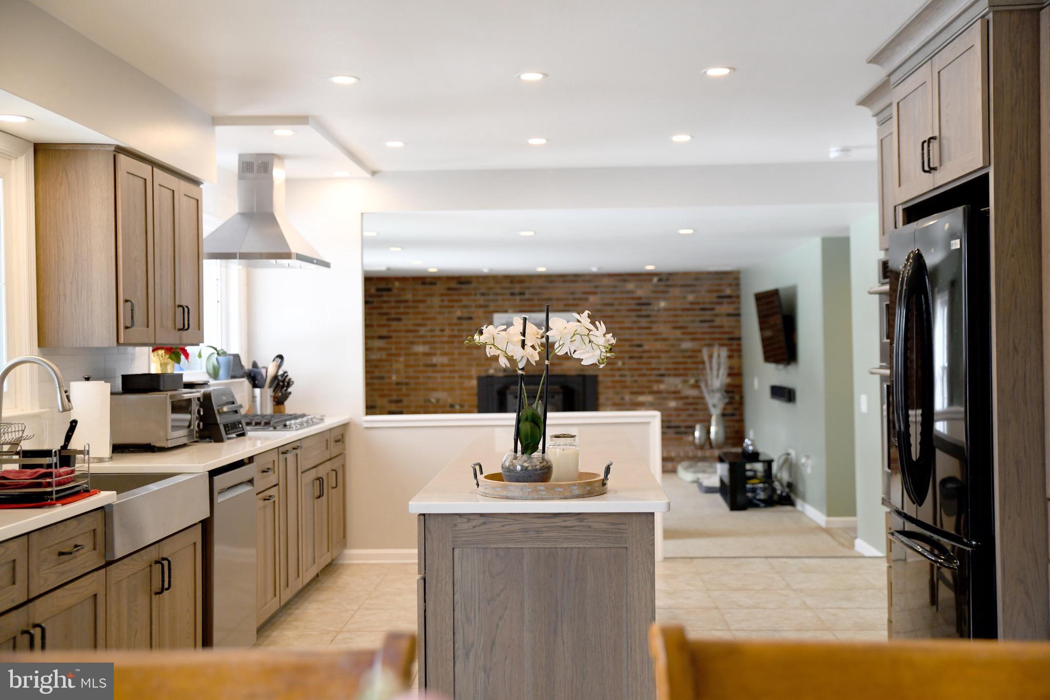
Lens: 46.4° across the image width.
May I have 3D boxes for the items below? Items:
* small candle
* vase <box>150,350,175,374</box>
[{"bbox_3d":[0.114,0.323,3.625,0.097,0.156,0.097,-1,0,2],"label":"small candle"},{"bbox_3d":[-1.815,0.082,6.148,0.116,0.163,0.116,-1,0,2],"label":"vase"}]

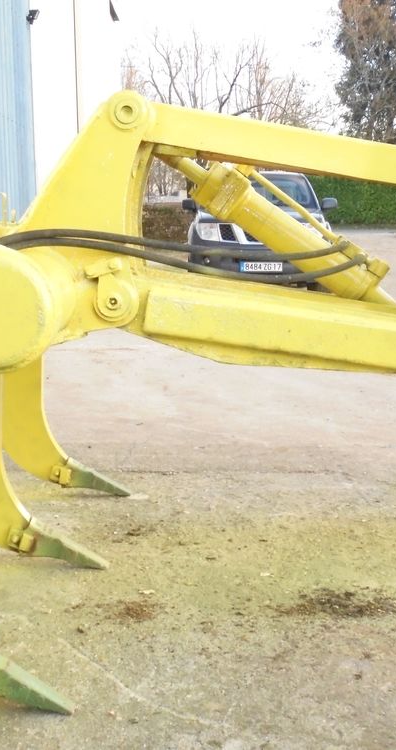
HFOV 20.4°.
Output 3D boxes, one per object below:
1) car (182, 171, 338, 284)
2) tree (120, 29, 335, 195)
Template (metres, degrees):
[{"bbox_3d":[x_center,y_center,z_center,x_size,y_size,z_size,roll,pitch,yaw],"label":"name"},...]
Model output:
[{"bbox_3d":[0.882,-2.031,15.858,1.920,1.770,5.050,-1,8,3],"label":"car"},{"bbox_3d":[0.983,-8.486,39.186,7.500,7.840,7.000,-1,8,2],"label":"tree"}]

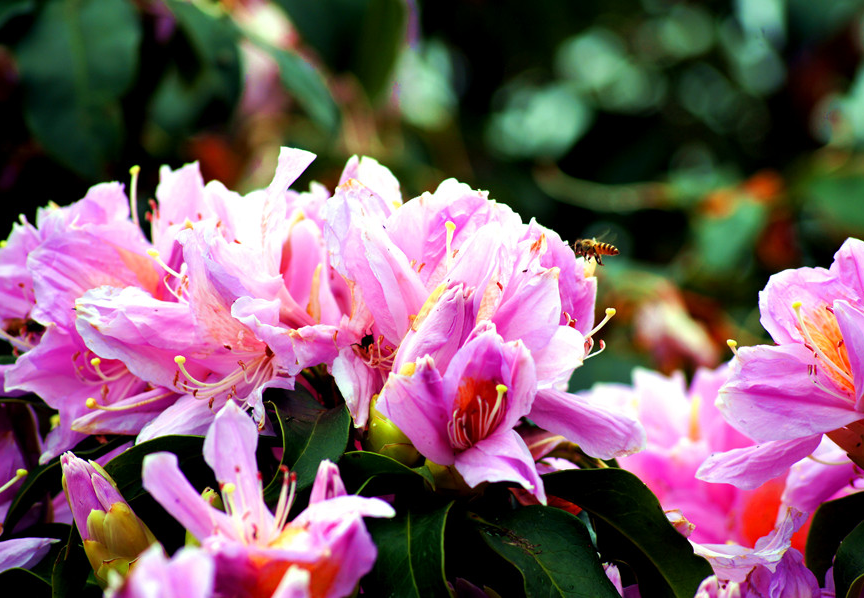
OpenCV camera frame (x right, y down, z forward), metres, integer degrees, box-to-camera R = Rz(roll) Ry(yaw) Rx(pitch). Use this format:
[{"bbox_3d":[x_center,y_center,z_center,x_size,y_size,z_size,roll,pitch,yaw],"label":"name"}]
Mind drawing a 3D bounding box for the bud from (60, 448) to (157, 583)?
[{"bbox_3d":[-0.090,0.061,1.560,0.021,0.038,0.021,-26,9,0],"label":"bud"}]

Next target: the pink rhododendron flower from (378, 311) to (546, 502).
[{"bbox_3d":[0.009,0.031,1.570,0.046,0.052,0.042,-1,-18,-13],"label":"pink rhododendron flower"}]

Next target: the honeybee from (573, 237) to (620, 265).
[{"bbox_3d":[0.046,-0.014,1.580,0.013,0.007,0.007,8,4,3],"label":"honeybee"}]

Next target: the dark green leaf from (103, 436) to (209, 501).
[{"bbox_3d":[-0.075,0.048,1.580,0.045,0.015,0.022,-9,24,-6],"label":"dark green leaf"}]

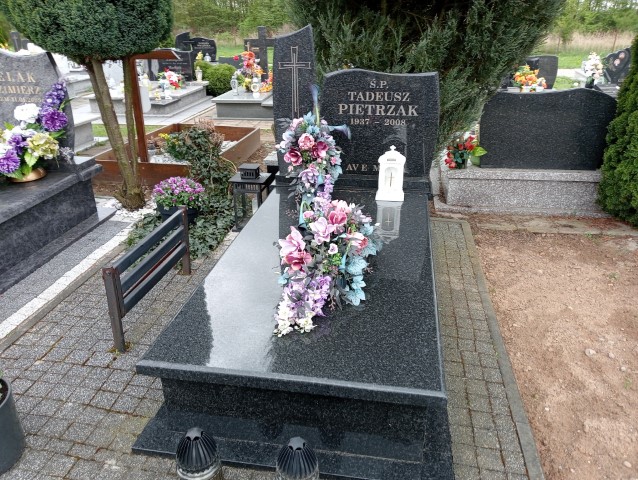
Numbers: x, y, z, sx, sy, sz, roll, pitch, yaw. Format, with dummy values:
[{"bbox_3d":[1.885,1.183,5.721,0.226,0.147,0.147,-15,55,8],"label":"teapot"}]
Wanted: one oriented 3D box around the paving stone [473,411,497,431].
[{"bbox_3d":[0.693,0.787,2.199,0.100,0.060,0.100,5,24,8],"label":"paving stone"}]

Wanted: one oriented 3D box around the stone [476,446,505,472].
[{"bbox_3d":[0.603,0.799,1.828,0.084,0.060,0.095,4,23,8],"label":"stone"}]

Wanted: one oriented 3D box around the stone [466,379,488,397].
[{"bbox_3d":[0.724,0.704,2.385,0.100,0.060,0.100,5,24,8],"label":"stone"}]

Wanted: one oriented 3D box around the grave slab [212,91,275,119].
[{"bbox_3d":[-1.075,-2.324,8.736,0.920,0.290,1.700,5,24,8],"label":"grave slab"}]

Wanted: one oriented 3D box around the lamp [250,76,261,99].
[{"bbox_3d":[-1.010,-2.427,8.224,0.155,0.310,0.140,5,24,8],"label":"lamp"}]

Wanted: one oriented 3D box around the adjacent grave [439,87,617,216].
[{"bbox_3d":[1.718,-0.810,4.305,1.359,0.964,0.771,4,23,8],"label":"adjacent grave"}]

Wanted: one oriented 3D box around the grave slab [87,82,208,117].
[{"bbox_3d":[-2.729,-2.421,8.789,1.298,0.274,2.333,3,23,5],"label":"grave slab"}]

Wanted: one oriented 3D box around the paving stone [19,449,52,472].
[{"bbox_3d":[-0.992,0.799,1.813,0.092,0.060,0.090,5,23,10],"label":"paving stone"}]

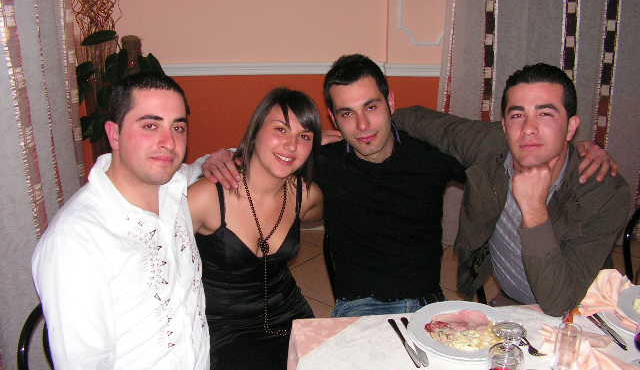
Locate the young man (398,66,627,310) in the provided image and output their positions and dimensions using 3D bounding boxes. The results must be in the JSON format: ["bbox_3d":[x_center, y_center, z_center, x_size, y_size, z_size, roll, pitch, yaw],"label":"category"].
[{"bbox_3d":[0.420,0.383,1.668,0.680,1.330,0.780,3,20,8],"label":"young man"}]

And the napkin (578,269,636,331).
[{"bbox_3d":[0.704,0.280,1.585,0.190,0.080,0.200,0,20,0],"label":"napkin"}]

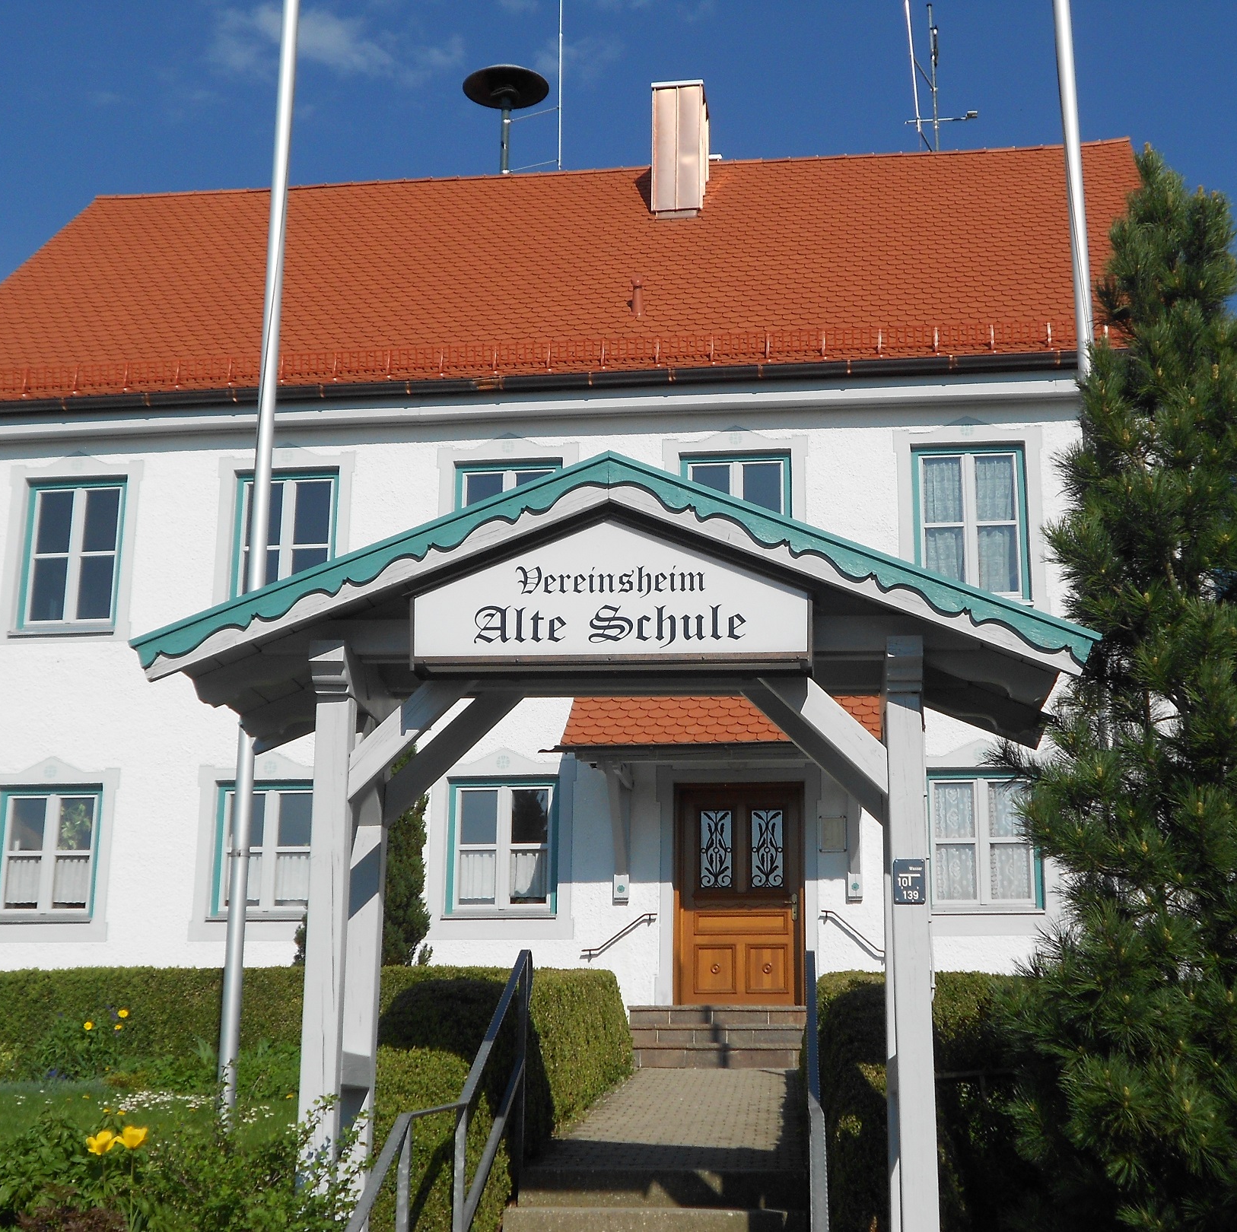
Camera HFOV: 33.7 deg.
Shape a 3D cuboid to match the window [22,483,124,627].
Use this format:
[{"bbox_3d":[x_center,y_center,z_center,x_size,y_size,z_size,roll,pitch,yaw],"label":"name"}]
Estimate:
[{"bbox_3d":[-5.481,-0.621,20.598,1.040,1.538,0.130,-2,-16,7],"label":"window"}]

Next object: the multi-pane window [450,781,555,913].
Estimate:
[{"bbox_3d":[-1.087,2.178,19.241,1.060,1.288,0.130,-2,-16,7],"label":"multi-pane window"}]

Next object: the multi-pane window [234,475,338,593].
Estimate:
[{"bbox_3d":[-3.300,-0.682,20.335,1.040,1.538,0.130,-2,-16,7],"label":"multi-pane window"}]

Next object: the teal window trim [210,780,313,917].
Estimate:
[{"bbox_3d":[-3.319,2.240,19.511,1.060,1.288,0.130,-2,-16,7],"label":"teal window trim"}]

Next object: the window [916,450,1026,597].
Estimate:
[{"bbox_3d":[3.383,-0.866,19.526,1.040,1.538,0.130,-2,-16,7],"label":"window"}]

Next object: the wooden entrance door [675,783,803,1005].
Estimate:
[{"bbox_3d":[1.120,2.590,18.810,1.195,2.112,0.130,-2,-16,7],"label":"wooden entrance door"}]

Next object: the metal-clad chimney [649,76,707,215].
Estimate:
[{"bbox_3d":[0.774,-5.638,25.570,0.643,1.850,0.935,-2,-16,7],"label":"metal-clad chimney"}]

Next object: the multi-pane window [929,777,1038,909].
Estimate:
[{"bbox_3d":[3.364,2.065,18.700,1.040,1.248,0.130,-2,-16,7],"label":"multi-pane window"}]

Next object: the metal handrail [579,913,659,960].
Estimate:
[{"bbox_3d":[0.015,2.928,18.694,0.696,0.386,0.110,-2,-16,7],"label":"metal handrail"}]

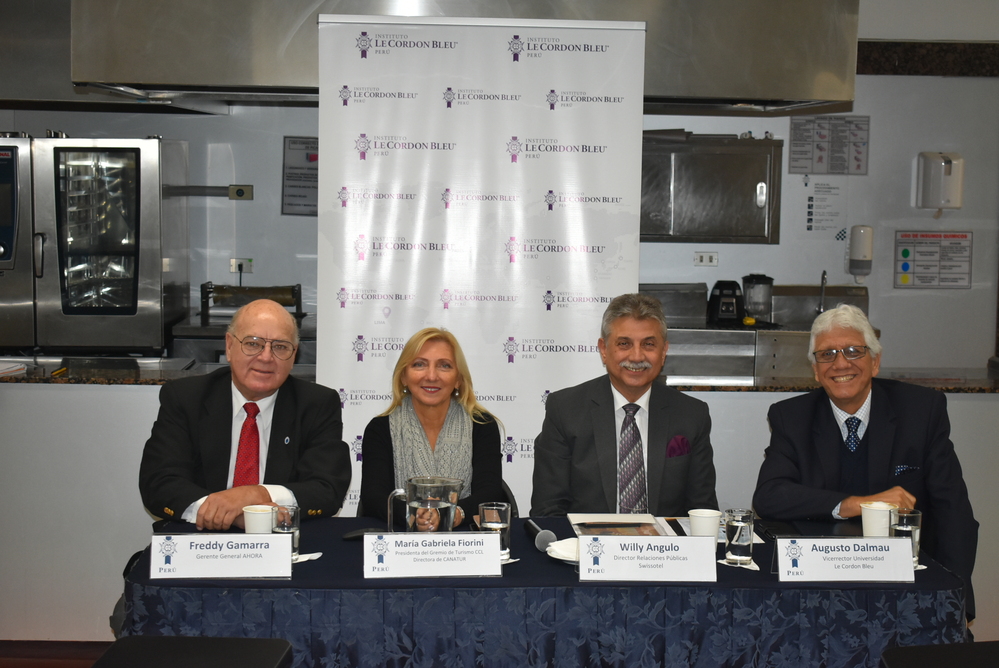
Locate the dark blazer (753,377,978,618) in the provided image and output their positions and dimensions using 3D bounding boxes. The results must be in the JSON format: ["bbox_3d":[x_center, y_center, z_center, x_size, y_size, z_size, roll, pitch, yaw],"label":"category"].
[{"bbox_3d":[0.962,0.428,4.159,0.570,0.620,0.420,2,6,6],"label":"dark blazer"}]

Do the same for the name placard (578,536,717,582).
[{"bbox_3d":[0.323,0.491,3.478,0.303,0.092,0.076,1,5,-4],"label":"name placard"}]

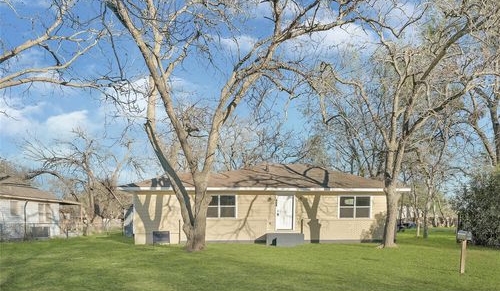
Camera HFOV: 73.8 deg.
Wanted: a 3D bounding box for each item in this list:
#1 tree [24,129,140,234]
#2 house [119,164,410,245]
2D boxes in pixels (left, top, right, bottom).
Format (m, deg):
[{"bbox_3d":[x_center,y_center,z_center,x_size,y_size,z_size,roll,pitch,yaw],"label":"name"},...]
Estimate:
[{"bbox_3d":[-15.100,3.300,30.000,10.400,9.400,8.500,0,-7,0],"label":"tree"},{"bbox_3d":[0.750,3.750,23.400,16.300,4.900,10.000,0,-7,-3],"label":"house"}]

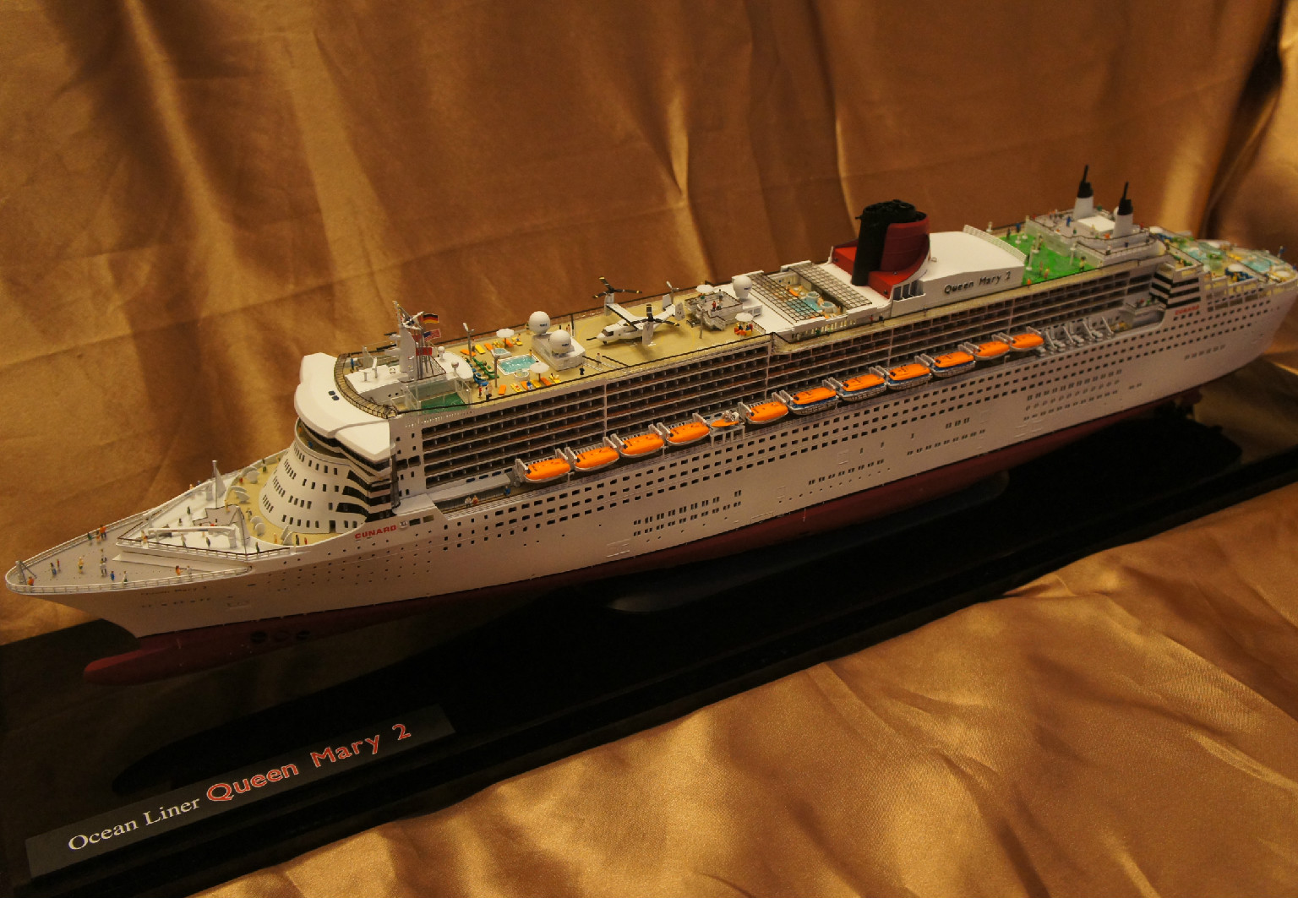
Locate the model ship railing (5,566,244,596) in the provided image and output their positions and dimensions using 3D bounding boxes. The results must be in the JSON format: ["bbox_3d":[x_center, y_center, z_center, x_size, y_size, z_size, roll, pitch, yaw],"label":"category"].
[{"bbox_3d":[-0.245,0.062,0.582,0.108,0.004,0.013,-1,32,-4],"label":"model ship railing"}]

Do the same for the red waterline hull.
[{"bbox_3d":[0.059,0.023,0.782,0.776,0.026,0.103,-15,36,-24],"label":"red waterline hull"}]

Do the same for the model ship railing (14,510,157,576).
[{"bbox_3d":[-0.269,0.043,0.590,0.004,0.004,0.070,26,39,34],"label":"model ship railing"}]

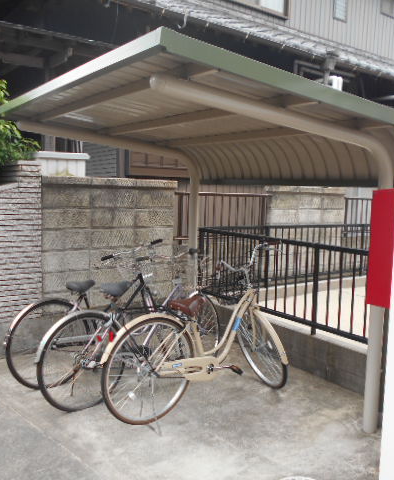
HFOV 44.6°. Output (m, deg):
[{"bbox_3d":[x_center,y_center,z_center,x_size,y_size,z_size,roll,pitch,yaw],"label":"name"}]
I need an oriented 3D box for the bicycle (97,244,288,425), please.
[{"bbox_3d":[0.019,0.598,3.276,1.530,1.110,0.620,-3,8,-36],"label":"bicycle"}]

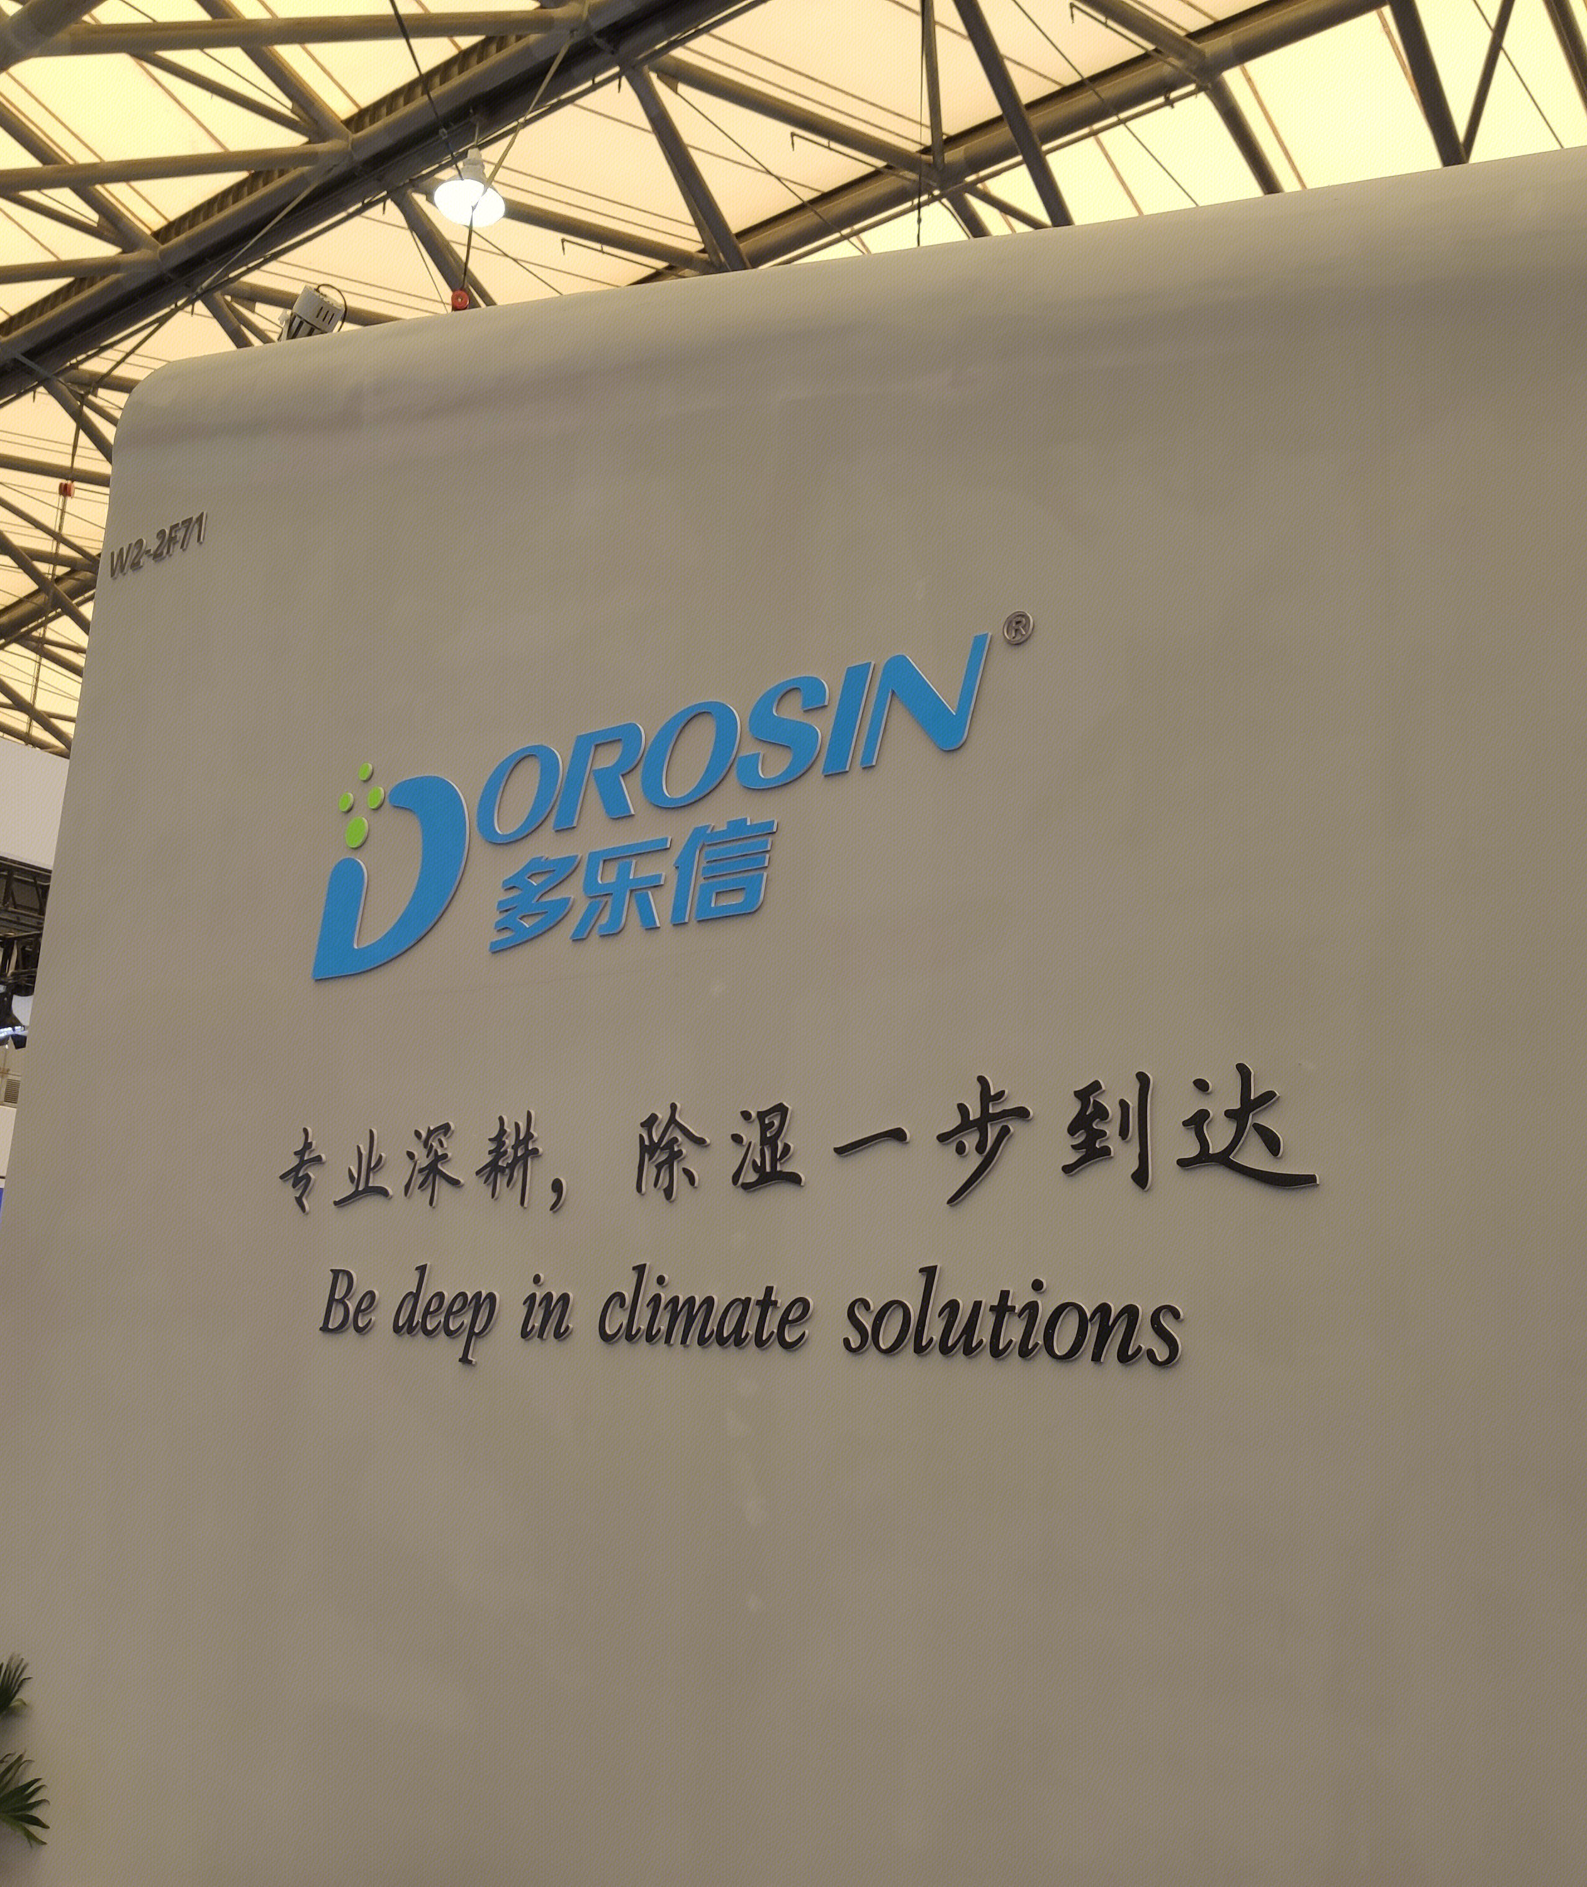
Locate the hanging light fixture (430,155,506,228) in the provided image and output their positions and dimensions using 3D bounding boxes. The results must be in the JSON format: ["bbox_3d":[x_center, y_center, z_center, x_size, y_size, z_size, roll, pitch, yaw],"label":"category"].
[{"bbox_3d":[-2.642,-6.331,15.606,0.560,0.520,0.560,3,-13,1],"label":"hanging light fixture"}]

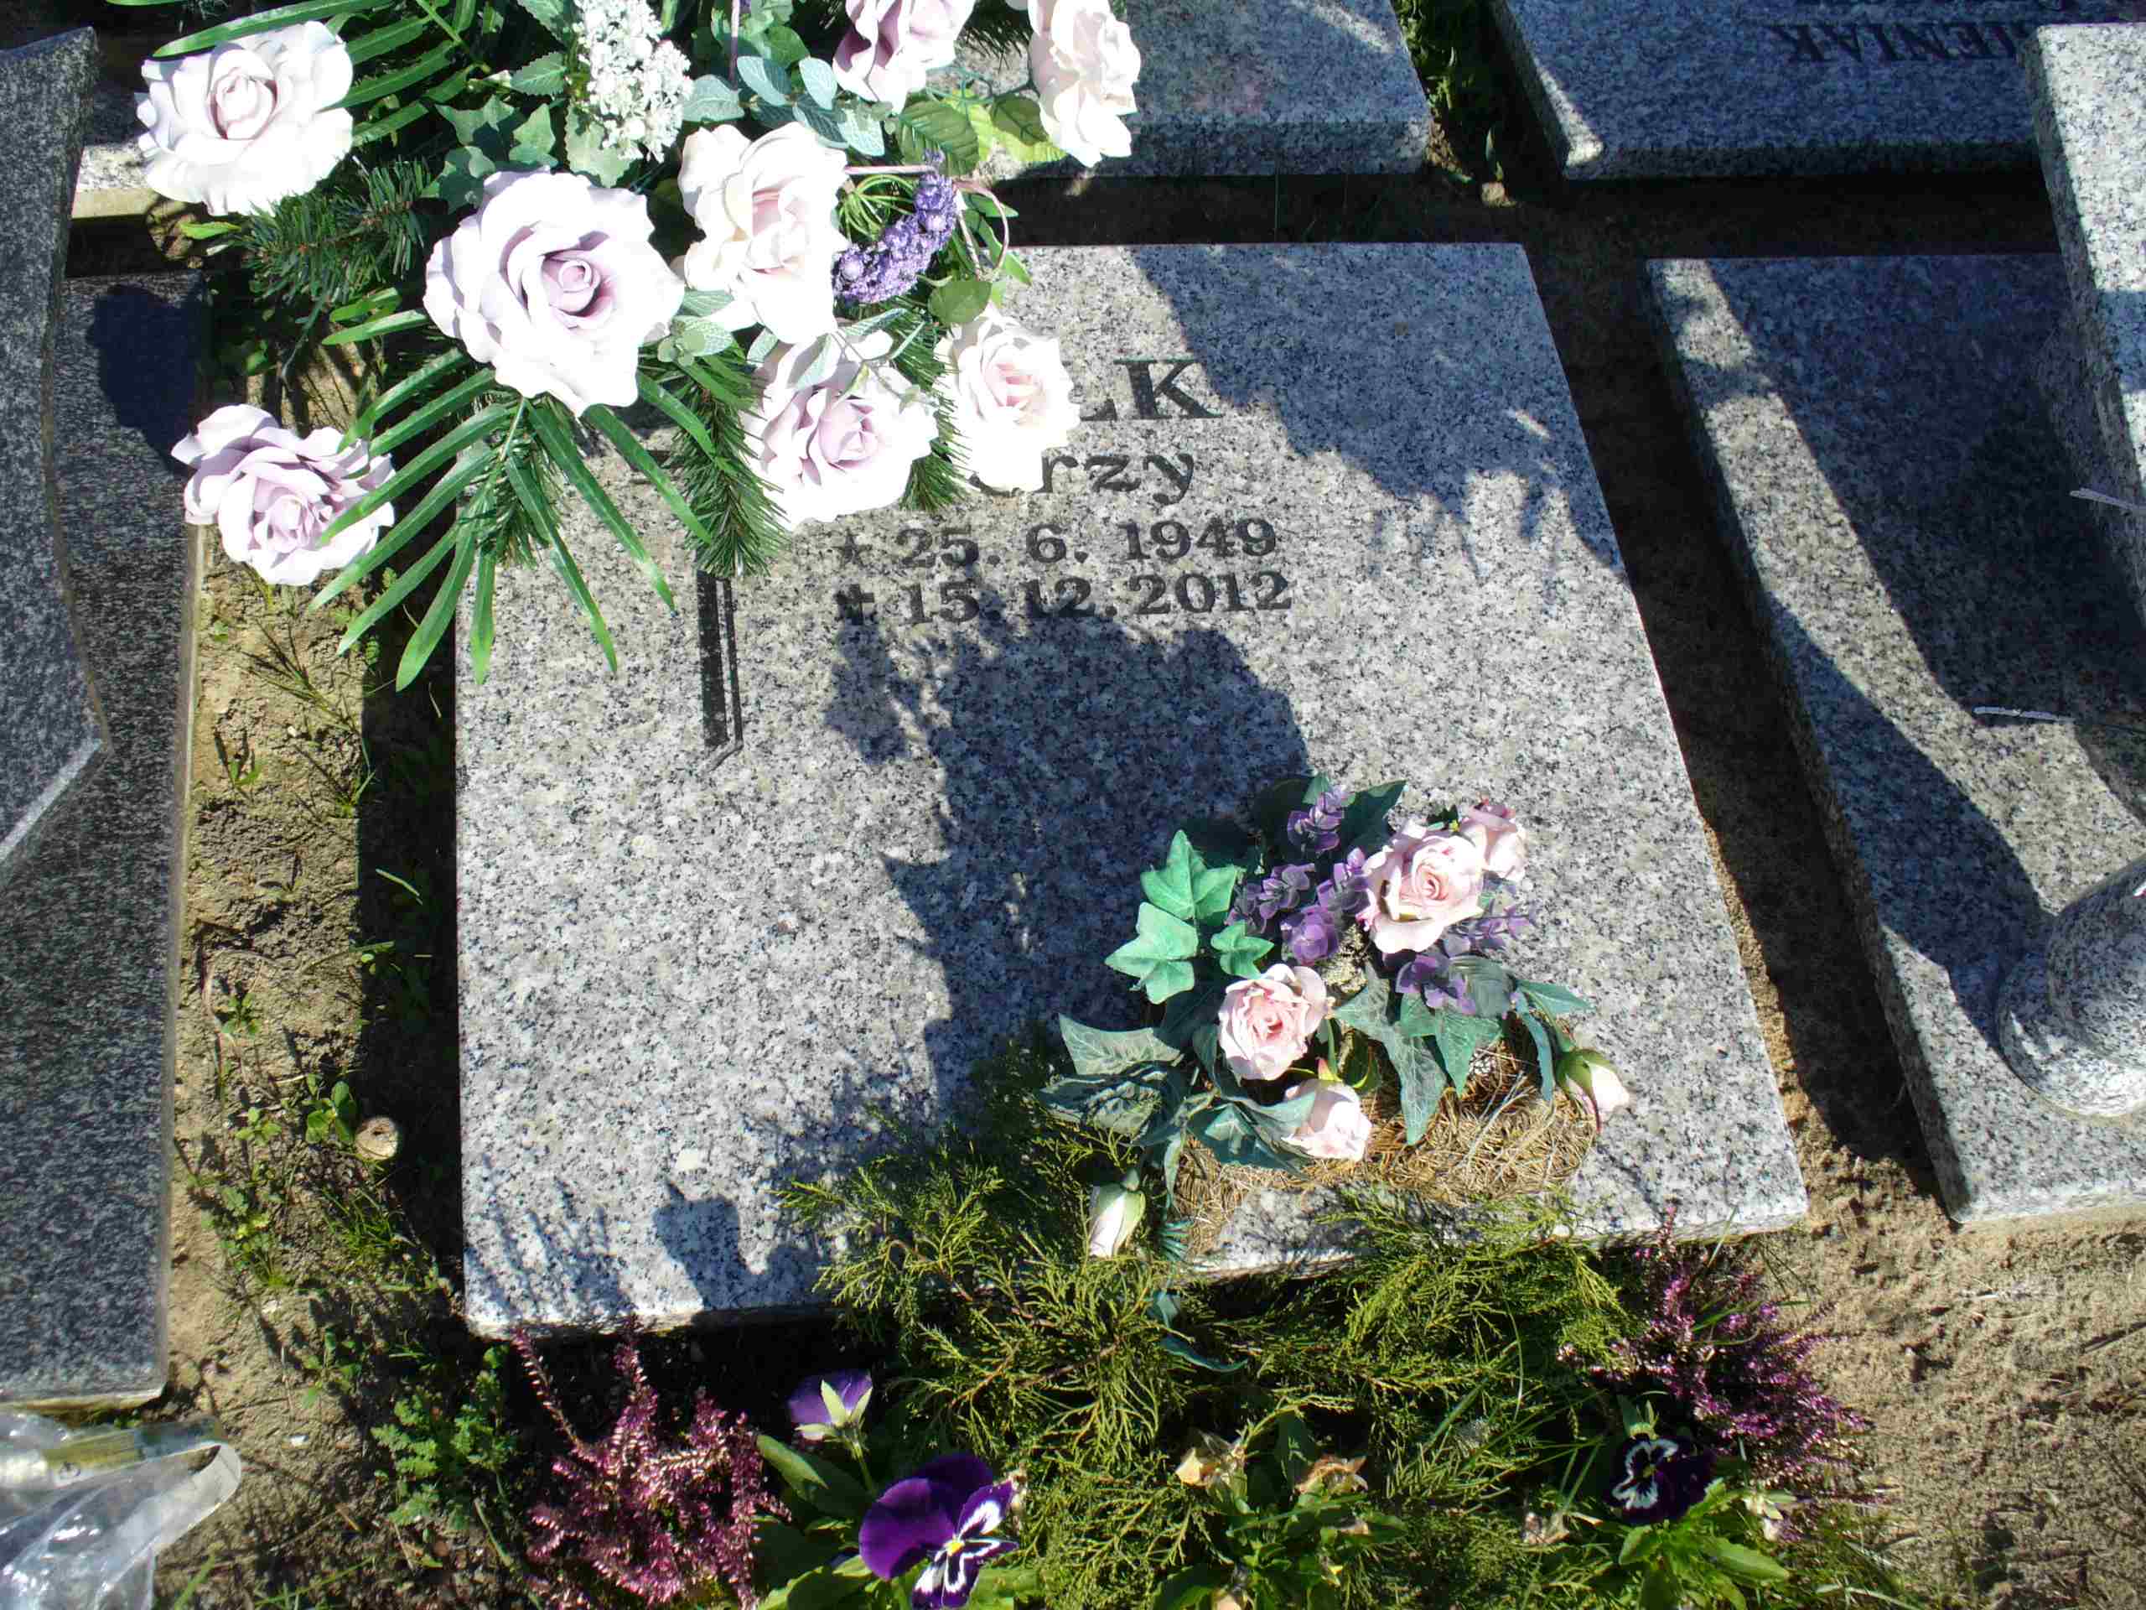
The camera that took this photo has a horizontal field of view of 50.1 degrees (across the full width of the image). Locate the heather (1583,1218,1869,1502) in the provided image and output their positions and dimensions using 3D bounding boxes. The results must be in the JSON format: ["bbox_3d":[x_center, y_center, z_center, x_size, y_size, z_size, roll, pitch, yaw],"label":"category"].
[{"bbox_3d":[0.358,0.304,1.258,0.130,0.120,0.125,-3,62,-11],"label":"heather"}]

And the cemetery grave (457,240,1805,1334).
[{"bbox_3d":[0.005,-0.056,1.454,0.762,0.047,0.738,-3,62,-11],"label":"cemetery grave"}]

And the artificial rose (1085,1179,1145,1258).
[{"bbox_3d":[0.022,0.224,1.241,0.029,0.029,0.041,21,60,2],"label":"artificial rose"}]

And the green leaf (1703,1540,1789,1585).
[{"bbox_3d":[0.357,0.403,1.221,0.049,0.011,0.020,20,60,2],"label":"green leaf"}]

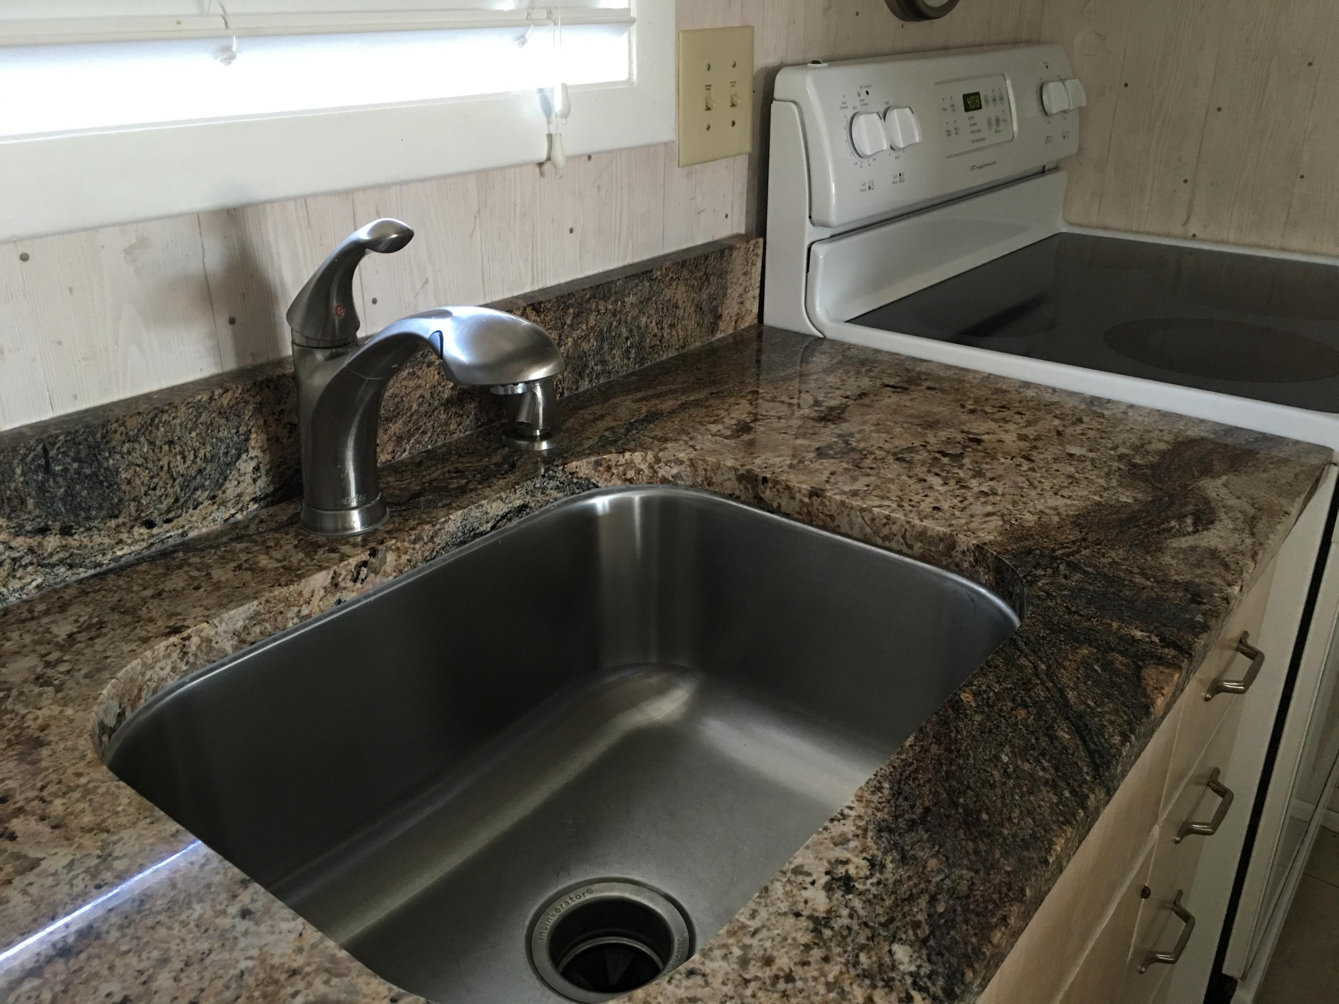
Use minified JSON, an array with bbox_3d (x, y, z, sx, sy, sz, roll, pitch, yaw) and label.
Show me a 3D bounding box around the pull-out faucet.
[{"bbox_3d":[-0.163,-0.064,0.727,0.295,0.235,0.066,21,32,38],"label":"pull-out faucet"}]

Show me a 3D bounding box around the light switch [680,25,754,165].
[{"bbox_3d":[0.054,-0.435,1.201,0.018,0.133,0.133,18,30,35],"label":"light switch"}]

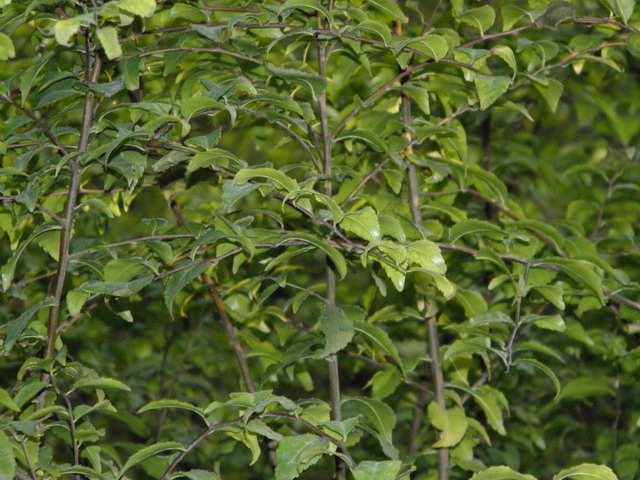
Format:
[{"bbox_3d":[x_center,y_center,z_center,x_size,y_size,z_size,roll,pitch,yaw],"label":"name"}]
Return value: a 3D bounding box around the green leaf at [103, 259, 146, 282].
[{"bbox_3d":[-0.196,0.031,4.250,0.044,0.024,0.026,0,0,0],"label":"green leaf"}]

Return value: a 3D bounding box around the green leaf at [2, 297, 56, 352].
[{"bbox_3d":[-0.286,0.083,4.150,0.051,0.055,0.033,0,3,0],"label":"green leaf"}]

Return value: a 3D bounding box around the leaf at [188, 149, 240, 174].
[{"bbox_3d":[-0.105,-0.078,4.200,0.052,0.026,0.030,0,3,0],"label":"leaf"}]

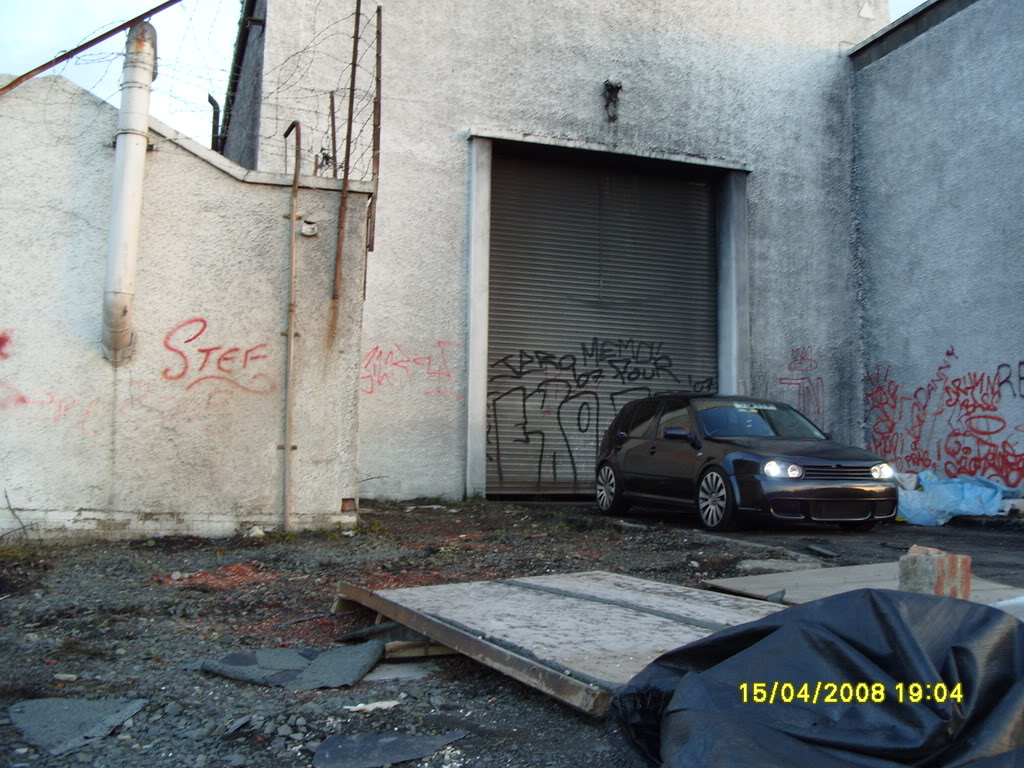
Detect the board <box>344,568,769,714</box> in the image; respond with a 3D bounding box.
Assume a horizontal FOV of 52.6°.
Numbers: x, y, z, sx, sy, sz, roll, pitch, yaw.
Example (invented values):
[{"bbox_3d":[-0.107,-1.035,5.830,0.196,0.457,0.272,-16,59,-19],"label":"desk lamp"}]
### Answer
[{"bbox_3d":[0.244,0.805,3.612,1.071,0.065,2.412,-1,-5,-22],"label":"board"}]

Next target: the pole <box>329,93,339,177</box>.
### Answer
[{"bbox_3d":[-1.631,-2.285,9.495,0.040,0.853,0.040,-1,-6,-17],"label":"pole"}]

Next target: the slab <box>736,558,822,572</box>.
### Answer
[{"bbox_3d":[1.663,1.159,6.467,0.520,0.060,0.750,0,-6,9],"label":"slab"}]

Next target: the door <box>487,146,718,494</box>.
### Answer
[{"bbox_3d":[1.292,-0.852,14.575,3.578,4.818,0.100,3,-7,-17],"label":"door"}]

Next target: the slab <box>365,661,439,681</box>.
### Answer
[{"bbox_3d":[-0.332,0.890,3.153,0.210,0.030,0.370,0,-5,5],"label":"slab"}]

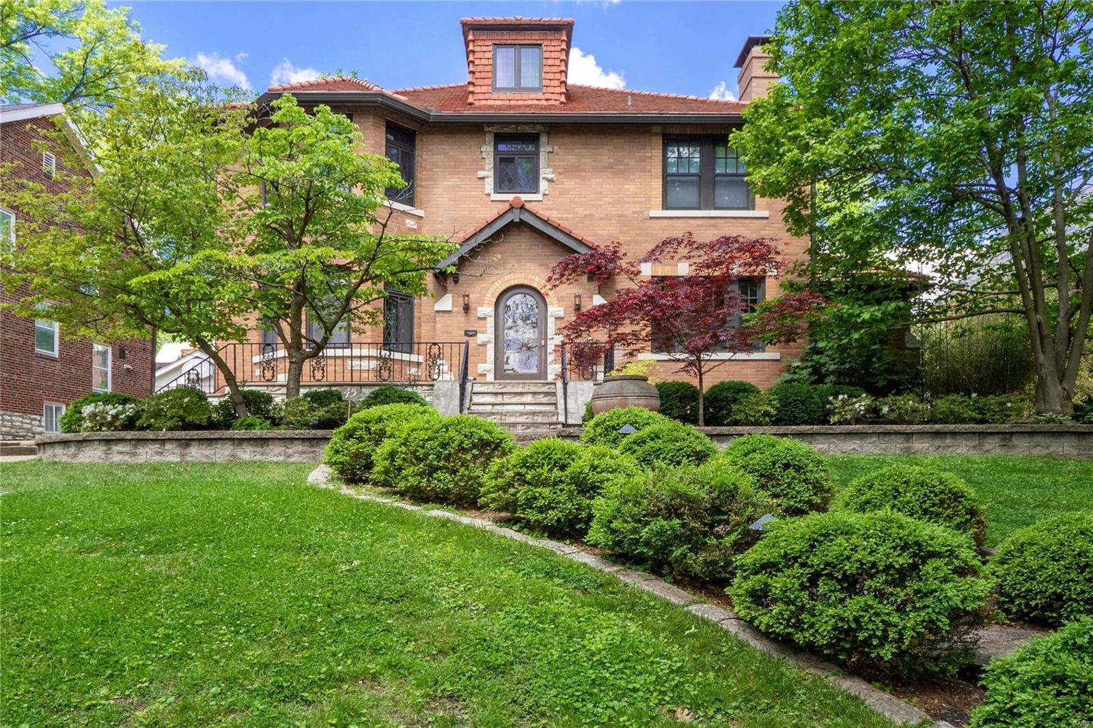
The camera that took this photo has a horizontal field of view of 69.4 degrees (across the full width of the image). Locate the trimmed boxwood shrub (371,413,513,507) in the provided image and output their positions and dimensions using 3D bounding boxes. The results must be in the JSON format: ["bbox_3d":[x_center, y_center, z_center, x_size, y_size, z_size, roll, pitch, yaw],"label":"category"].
[{"bbox_3d":[-1.070,0.968,8.274,1.478,0.882,1.330,0,-4,0],"label":"trimmed boxwood shrub"}]

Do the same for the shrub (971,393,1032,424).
[{"bbox_3d":[6.589,0.670,11.426,0.827,0.492,0.739,0,-4,0],"label":"shrub"}]

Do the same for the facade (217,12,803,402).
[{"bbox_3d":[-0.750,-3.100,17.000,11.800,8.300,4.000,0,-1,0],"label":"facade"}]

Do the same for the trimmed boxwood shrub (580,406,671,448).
[{"bbox_3d":[0.961,0.879,9.400,1.100,0.722,1.050,0,-1,0],"label":"trimmed boxwood shrub"}]

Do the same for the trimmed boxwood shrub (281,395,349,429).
[{"bbox_3d":[-3.308,0.709,11.300,1.000,0.489,0.800,0,-1,0],"label":"trimmed boxwood shrub"}]

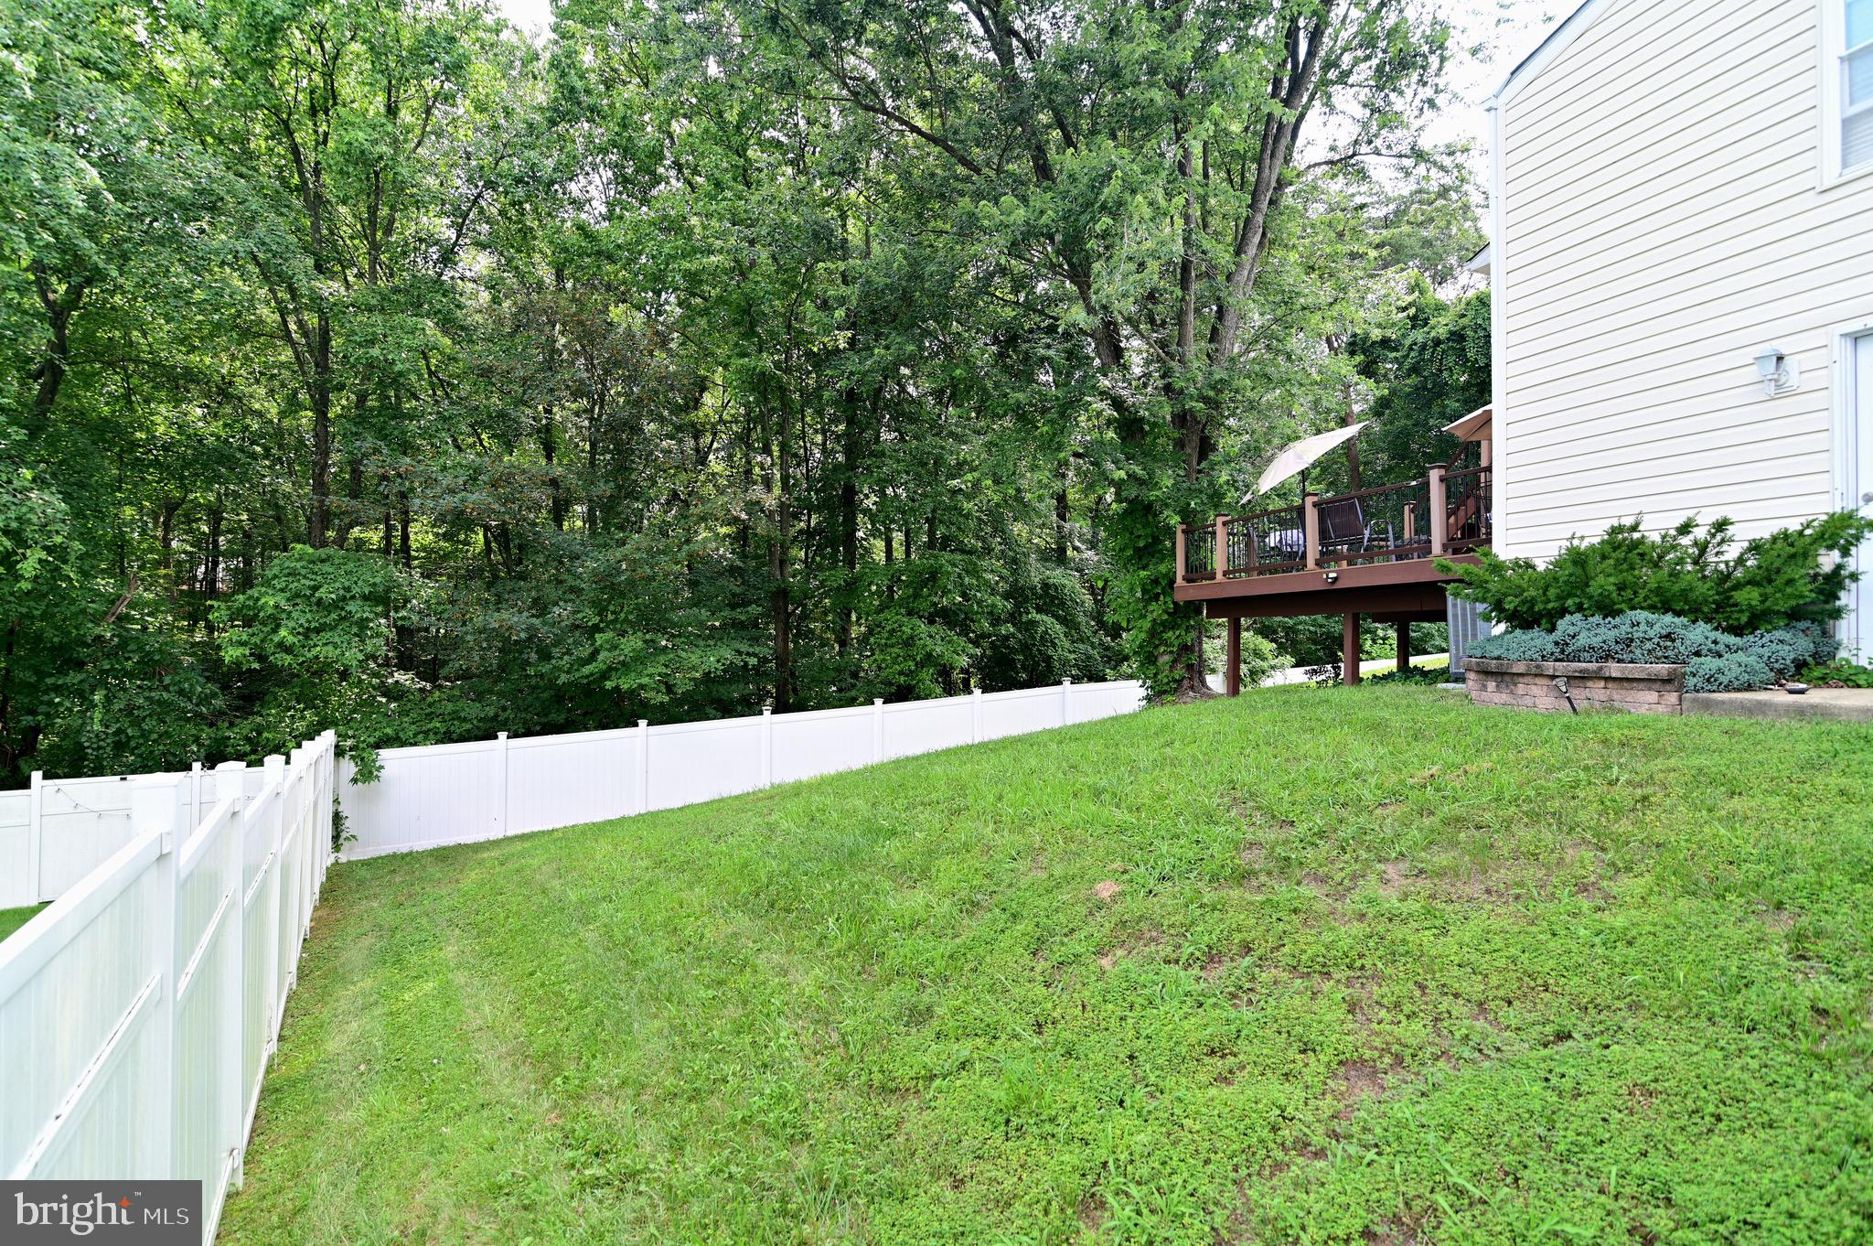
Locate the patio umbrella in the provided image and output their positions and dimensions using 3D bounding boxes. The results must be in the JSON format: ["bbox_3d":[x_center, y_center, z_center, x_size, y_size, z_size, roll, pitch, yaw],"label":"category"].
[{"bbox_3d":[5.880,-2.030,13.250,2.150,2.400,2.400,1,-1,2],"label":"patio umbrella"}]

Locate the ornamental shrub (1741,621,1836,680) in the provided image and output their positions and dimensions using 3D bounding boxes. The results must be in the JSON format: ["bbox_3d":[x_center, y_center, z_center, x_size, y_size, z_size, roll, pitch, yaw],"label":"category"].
[{"bbox_3d":[4.990,0.165,4.870,0.500,0.350,0.450,1,-1,-21],"label":"ornamental shrub"}]

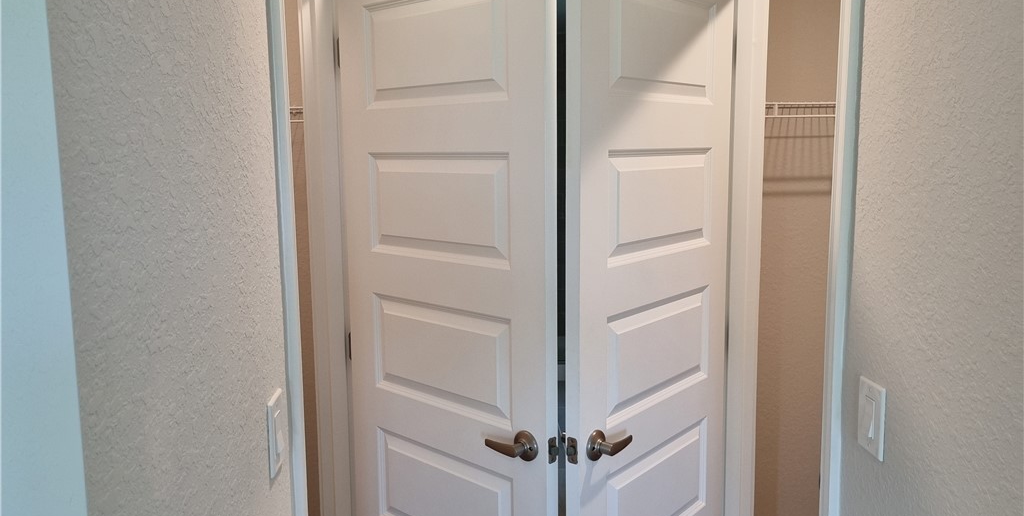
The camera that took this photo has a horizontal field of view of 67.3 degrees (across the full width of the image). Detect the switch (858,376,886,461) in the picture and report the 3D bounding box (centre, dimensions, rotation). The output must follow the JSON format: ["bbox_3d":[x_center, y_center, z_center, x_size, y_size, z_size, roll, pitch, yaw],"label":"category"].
[{"bbox_3d":[0.619,0.276,1.325,0.010,0.122,0.077,-1,8,-3],"label":"switch"}]

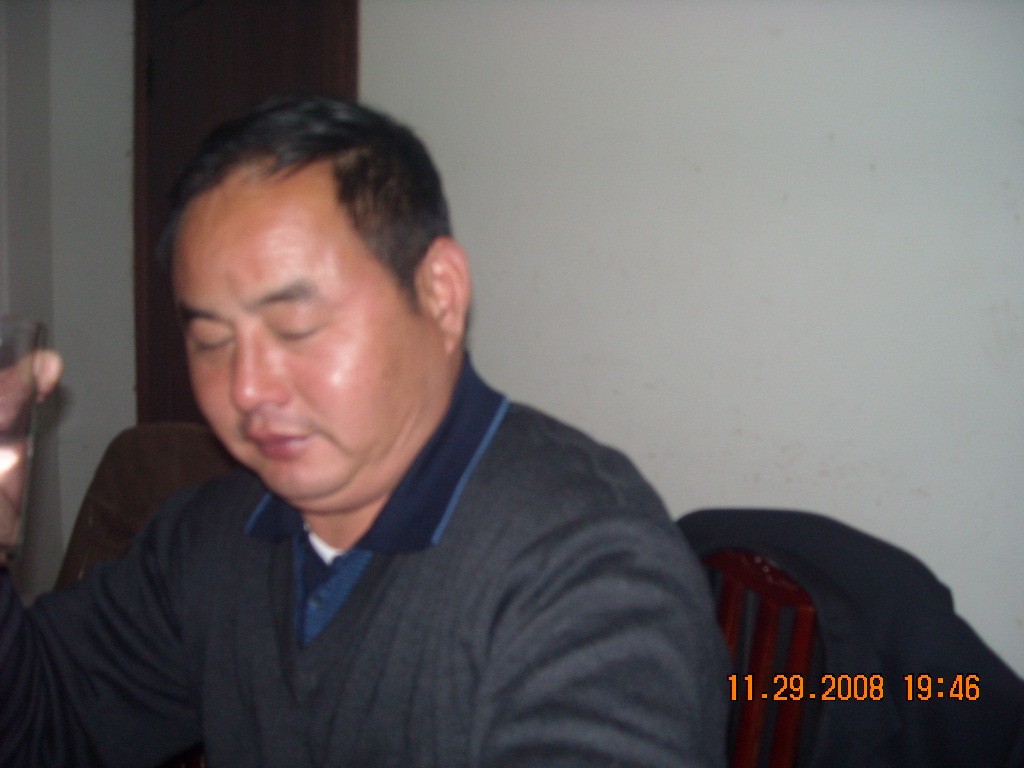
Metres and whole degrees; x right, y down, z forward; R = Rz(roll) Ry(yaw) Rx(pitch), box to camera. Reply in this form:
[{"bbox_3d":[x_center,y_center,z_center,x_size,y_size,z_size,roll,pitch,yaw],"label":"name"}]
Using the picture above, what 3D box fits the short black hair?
[{"bbox_3d":[-0.133,-0.103,0.680,0.175,0.165,0.200,-4,17,28],"label":"short black hair"}]

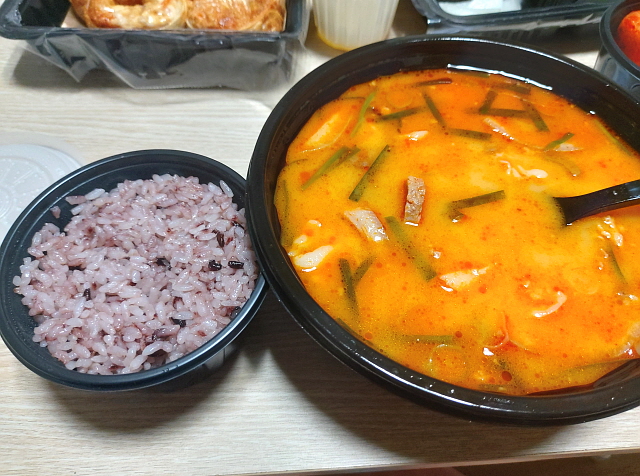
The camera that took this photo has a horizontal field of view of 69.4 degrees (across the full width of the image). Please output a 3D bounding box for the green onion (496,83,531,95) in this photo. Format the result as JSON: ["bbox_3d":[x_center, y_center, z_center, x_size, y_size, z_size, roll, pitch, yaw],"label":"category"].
[{"bbox_3d":[0.125,-0.096,0.298,0.021,0.004,0.005,12,59,7],"label":"green onion"}]

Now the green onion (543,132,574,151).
[{"bbox_3d":[0.142,-0.056,0.275,0.024,0.004,0.004,-26,62,-16],"label":"green onion"}]

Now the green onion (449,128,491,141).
[{"bbox_3d":[0.090,-0.061,0.277,0.025,0.004,0.005,9,59,5],"label":"green onion"}]

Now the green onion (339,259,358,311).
[{"bbox_3d":[0.014,0.023,0.225,0.004,0.004,0.029,-8,59,-5],"label":"green onion"}]

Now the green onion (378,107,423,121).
[{"bbox_3d":[0.049,-0.076,0.286,0.029,0.004,0.004,-17,60,-10],"label":"green onion"}]

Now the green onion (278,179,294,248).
[{"bbox_3d":[-0.018,-0.014,0.247,0.005,0.005,0.045,-5,59,-3],"label":"green onion"}]

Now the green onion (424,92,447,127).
[{"bbox_3d":[0.071,-0.080,0.288,0.004,0.004,0.030,-15,60,-9],"label":"green onion"}]

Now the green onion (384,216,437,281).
[{"bbox_3d":[0.046,0.005,0.236,0.005,0.004,0.040,-24,62,-14],"label":"green onion"}]

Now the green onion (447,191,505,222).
[{"bbox_3d":[0.085,-0.018,0.251,0.033,0.004,0.009,-12,60,-8],"label":"green onion"}]

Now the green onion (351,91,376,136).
[{"bbox_3d":[0.027,-0.076,0.286,0.004,0.005,0.042,20,61,11],"label":"green onion"}]

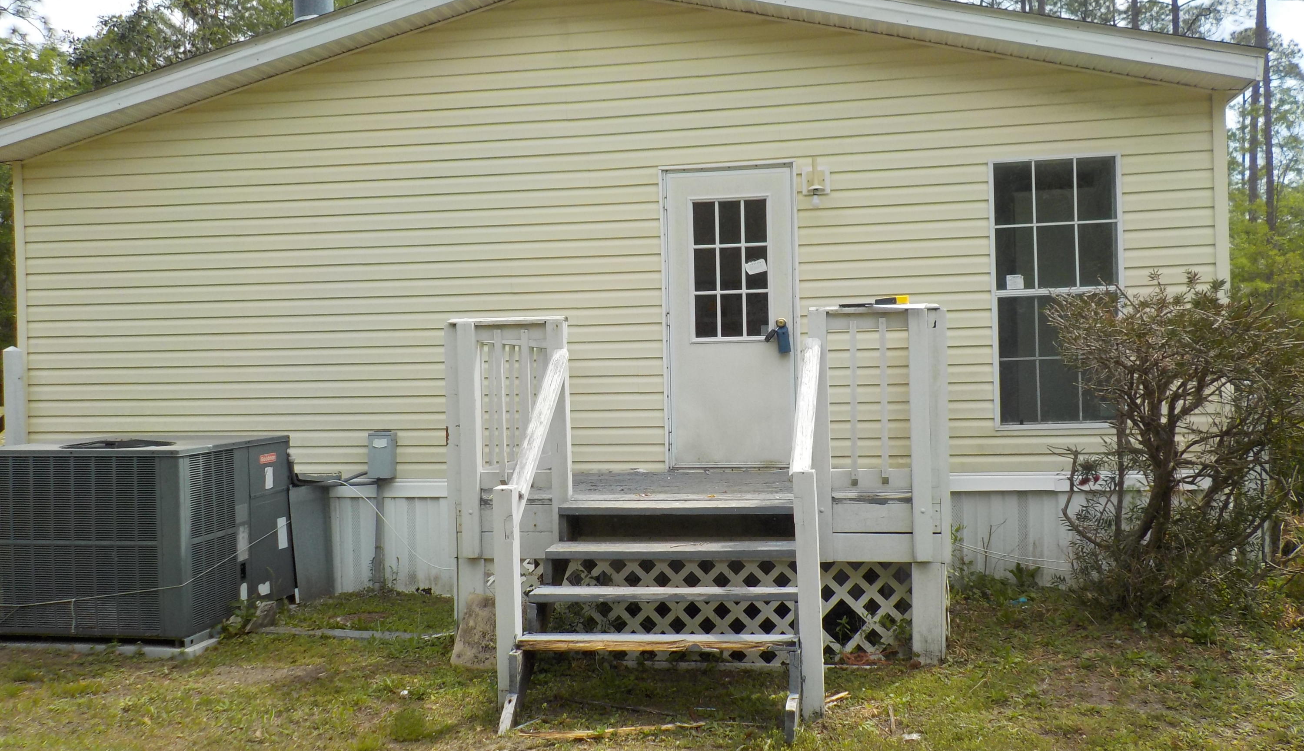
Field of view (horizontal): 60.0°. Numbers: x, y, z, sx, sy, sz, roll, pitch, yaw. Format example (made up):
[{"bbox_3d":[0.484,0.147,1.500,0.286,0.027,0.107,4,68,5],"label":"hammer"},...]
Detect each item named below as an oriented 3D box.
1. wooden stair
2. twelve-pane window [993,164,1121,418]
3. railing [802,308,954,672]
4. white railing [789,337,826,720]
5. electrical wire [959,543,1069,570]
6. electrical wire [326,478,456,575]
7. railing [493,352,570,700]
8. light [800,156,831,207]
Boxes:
[{"bbox_3d":[0.071,1.067,5.272,1.275,0.820,1.380,-1,1,10],"label":"wooden stair"},{"bbox_3d":[2.448,-0.519,6.860,0.720,1.630,0.070,-1,1,10],"label":"twelve-pane window"},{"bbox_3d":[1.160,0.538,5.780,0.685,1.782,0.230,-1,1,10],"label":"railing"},{"bbox_3d":[0.749,0.633,5.260,0.140,1.640,1.000,-1,1,10],"label":"white railing"},{"bbox_3d":[2.175,1.095,6.826,0.657,0.154,0.100,-1,1,10],"label":"electrical wire"},{"bbox_3d":[-1.734,0.993,7.493,0.893,0.602,0.140,-1,1,10],"label":"electrical wire"},{"bbox_3d":[-0.572,0.669,5.484,0.120,1.595,1.010,-1,1,10],"label":"railing"},{"bbox_3d":[1.020,-1.204,7.027,0.174,0.322,0.170,-1,1,10],"label":"light"}]

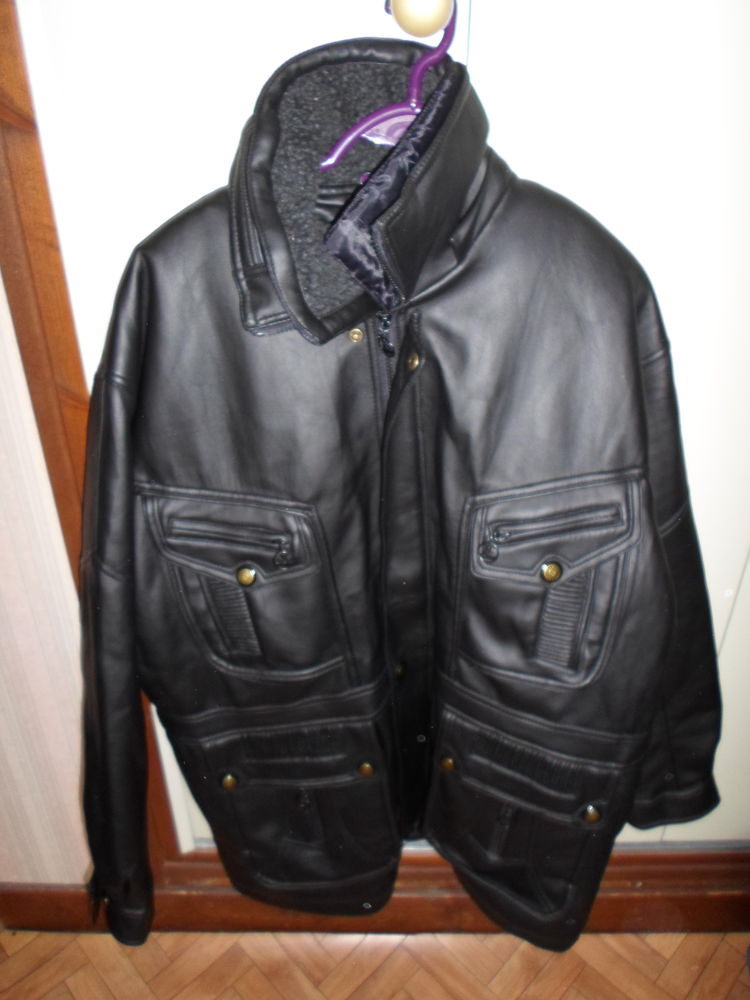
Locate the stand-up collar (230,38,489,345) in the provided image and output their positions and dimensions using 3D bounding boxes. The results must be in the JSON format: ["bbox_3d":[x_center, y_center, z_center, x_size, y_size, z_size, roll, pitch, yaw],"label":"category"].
[{"bbox_3d":[-0.013,-0.227,0.530,0.190,0.195,0.165,3,29,5],"label":"stand-up collar"}]

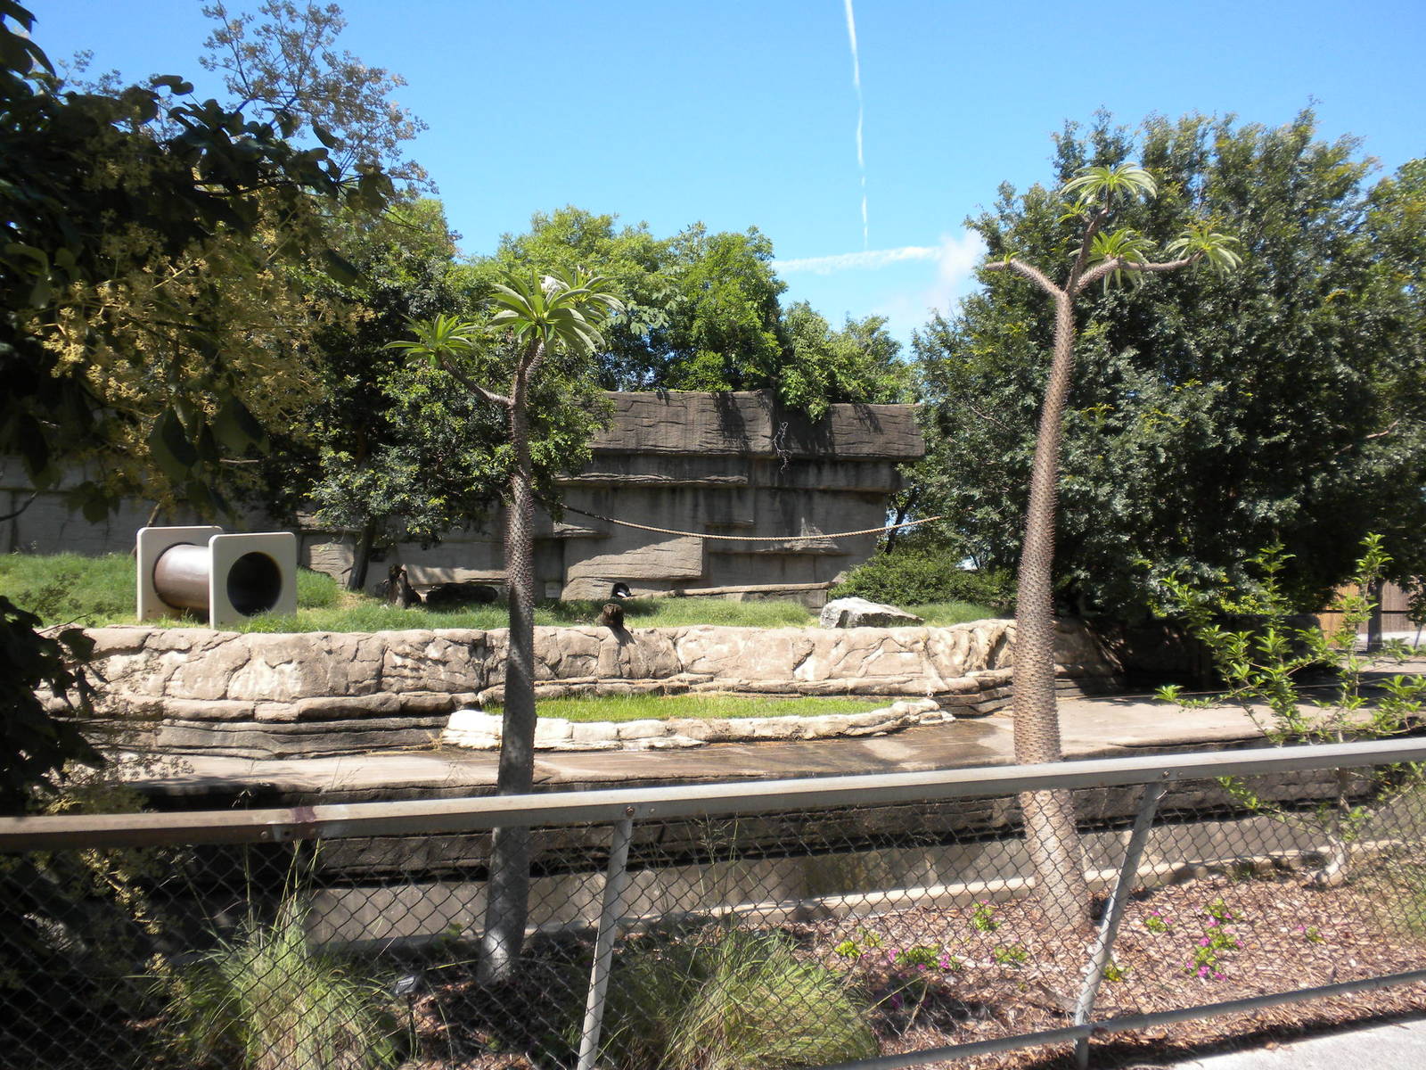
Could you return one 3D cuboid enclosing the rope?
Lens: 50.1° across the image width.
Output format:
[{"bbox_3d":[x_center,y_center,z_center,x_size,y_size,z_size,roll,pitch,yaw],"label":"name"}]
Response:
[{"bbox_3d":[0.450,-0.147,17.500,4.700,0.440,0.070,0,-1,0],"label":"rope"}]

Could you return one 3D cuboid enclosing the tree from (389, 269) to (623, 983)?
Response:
[{"bbox_3d":[-0.811,0.350,5.950,0.900,2.770,0.680,0,-1,0],"label":"tree"}]

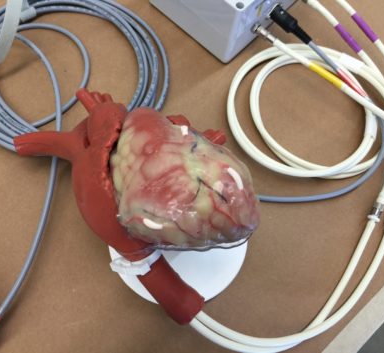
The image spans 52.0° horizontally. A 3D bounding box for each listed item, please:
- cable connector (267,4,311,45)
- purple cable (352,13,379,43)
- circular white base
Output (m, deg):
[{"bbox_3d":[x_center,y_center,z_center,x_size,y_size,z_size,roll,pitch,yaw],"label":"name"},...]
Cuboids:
[{"bbox_3d":[0.106,-0.158,0.416,0.052,0.015,0.015,40,67,11],"label":"cable connector"},{"bbox_3d":[0.192,-0.165,0.436,0.007,0.007,0.039,-39,88,-21],"label":"purple cable"},{"bbox_3d":[-0.010,0.048,0.326,0.118,0.007,0.118,3,66,-6],"label":"circular white base"}]

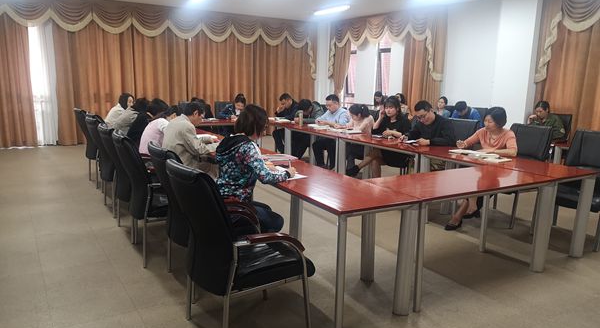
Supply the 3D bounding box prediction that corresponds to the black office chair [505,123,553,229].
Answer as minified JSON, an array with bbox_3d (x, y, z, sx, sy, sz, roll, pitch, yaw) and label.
[{"bbox_3d":[2.349,0.115,5.268,0.720,1.030,0.600,-5,12,-31],"label":"black office chair"}]

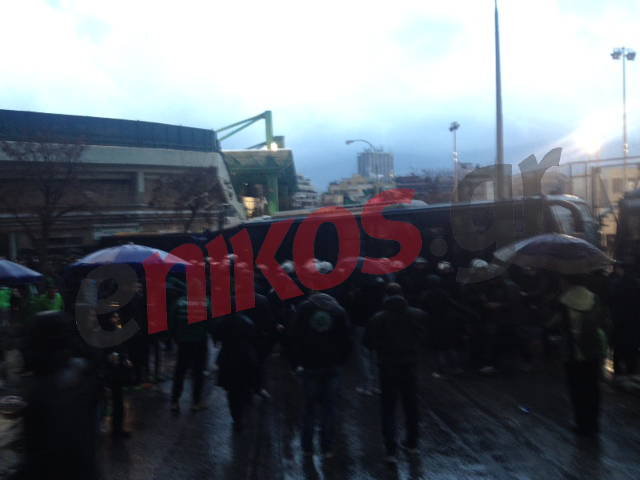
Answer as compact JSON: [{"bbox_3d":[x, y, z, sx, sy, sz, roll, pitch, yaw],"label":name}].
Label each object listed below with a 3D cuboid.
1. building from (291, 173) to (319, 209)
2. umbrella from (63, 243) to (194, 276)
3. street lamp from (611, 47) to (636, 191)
[{"bbox_3d":[-7.596,-12.583,255.811,17.000,27.000,15.000,-1,-1,-11],"label":"building"},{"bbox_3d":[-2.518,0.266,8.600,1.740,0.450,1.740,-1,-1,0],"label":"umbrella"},{"bbox_3d":[14.693,-3.398,30.860,1.150,11.700,0.600,-1,-1,-15],"label":"street lamp"}]

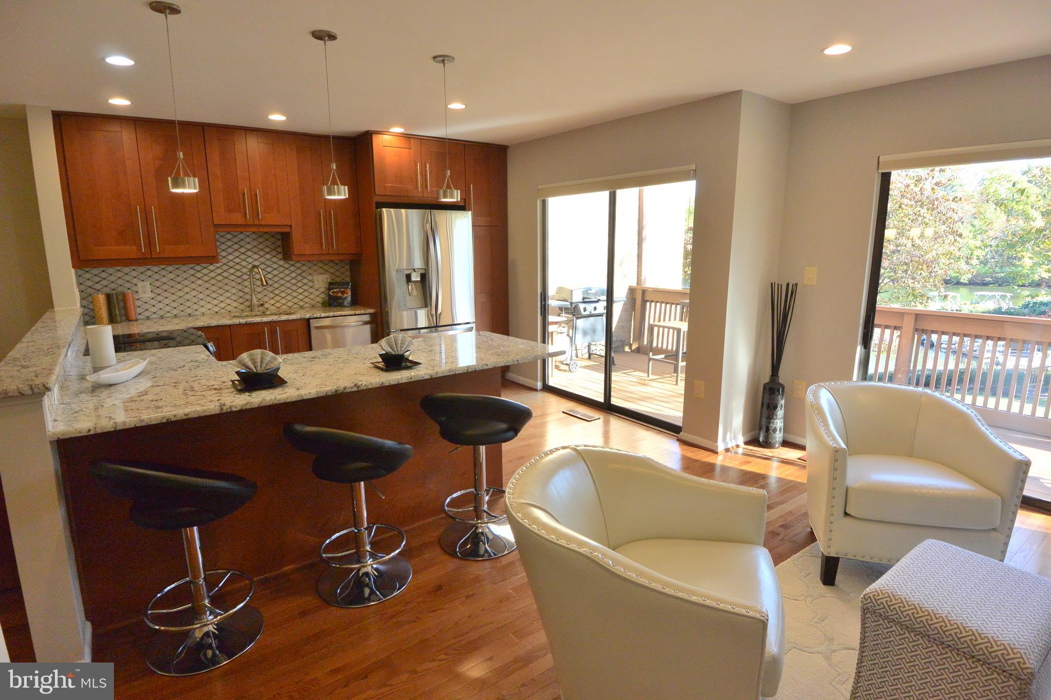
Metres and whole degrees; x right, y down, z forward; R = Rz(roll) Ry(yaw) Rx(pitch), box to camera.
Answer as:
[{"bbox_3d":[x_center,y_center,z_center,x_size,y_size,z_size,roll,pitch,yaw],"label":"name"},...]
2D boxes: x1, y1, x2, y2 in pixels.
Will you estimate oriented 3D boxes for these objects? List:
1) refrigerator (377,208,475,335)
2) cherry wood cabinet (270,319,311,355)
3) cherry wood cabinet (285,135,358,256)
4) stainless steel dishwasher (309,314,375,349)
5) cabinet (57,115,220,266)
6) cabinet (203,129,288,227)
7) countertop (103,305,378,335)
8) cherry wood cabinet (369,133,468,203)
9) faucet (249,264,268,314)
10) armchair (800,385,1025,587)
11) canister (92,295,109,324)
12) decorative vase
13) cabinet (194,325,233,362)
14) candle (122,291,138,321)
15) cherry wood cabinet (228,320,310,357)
[{"bbox_3d":[-1.070,-0.450,5.277,0.915,1.790,0.770,-8,14,-35],"label":"refrigerator"},{"bbox_3d":[-2.135,0.094,4.710,0.320,0.790,0.610,-8,14,-35],"label":"cherry wood cabinet"},{"bbox_3d":[-1.877,-1.366,4.798,0.610,1.075,0.340,-8,14,-35],"label":"cherry wood cabinet"},{"bbox_3d":[-1.851,0.053,5.216,0.601,0.848,0.616,-8,14,-33],"label":"stainless steel dishwasher"},{"bbox_3d":[-2.956,-1.198,4.062,0.940,1.075,0.340,-8,14,-35],"label":"cabinet"},{"bbox_3d":[-2.482,-1.499,4.682,0.616,0.773,0.384,-8,14,-33],"label":"cabinet"},{"bbox_3d":[-2.389,-0.268,4.444,2.130,0.040,0.655,-8,14,-35],"label":"countertop"},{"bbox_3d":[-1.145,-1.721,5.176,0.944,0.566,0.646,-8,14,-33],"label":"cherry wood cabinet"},{"bbox_3d":[-2.353,-0.534,4.622,0.230,0.415,0.110,9,14,36],"label":"faucet"},{"bbox_3d":[1.717,0.605,2.523,0.697,0.773,0.707,2,12,13],"label":"armchair"},{"bbox_3d":[-3.226,-0.307,3.990,0.082,0.222,0.082,-8,14,-37],"label":"canister"},{"bbox_3d":[1.847,0.465,3.929,0.165,0.545,0.165,-8,14,-35],"label":"decorative vase"},{"bbox_3d":[-2.756,0.177,4.641,0.303,0.853,0.626,-8,14,-33],"label":"cabinet"},{"bbox_3d":[-3.160,-0.345,4.207,0.078,0.225,0.078,-8,14,-35],"label":"candle"},{"bbox_3d":[-2.372,0.121,4.898,0.616,0.853,0.626,-8,14,-33],"label":"cherry wood cabinet"}]

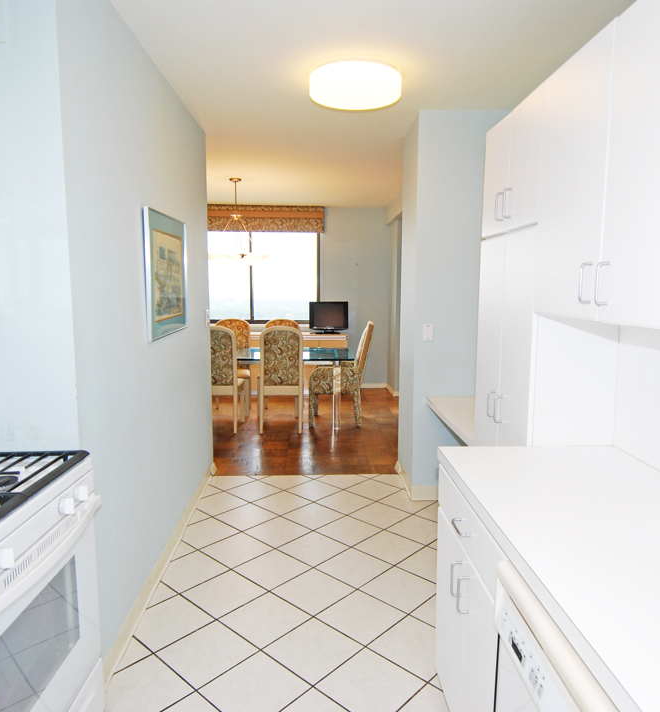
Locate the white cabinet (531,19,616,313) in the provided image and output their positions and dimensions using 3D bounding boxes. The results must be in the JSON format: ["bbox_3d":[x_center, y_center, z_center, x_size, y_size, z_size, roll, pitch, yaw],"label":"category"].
[{"bbox_3d":[0.825,-0.475,1.528,0.292,0.735,0.393,-1,7,-2],"label":"white cabinet"}]

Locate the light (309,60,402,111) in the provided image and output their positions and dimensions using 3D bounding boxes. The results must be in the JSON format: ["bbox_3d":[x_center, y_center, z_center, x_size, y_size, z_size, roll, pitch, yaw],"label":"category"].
[{"bbox_3d":[0.141,-1.480,2.926,0.505,0.110,0.505,0,7,-2],"label":"light"}]

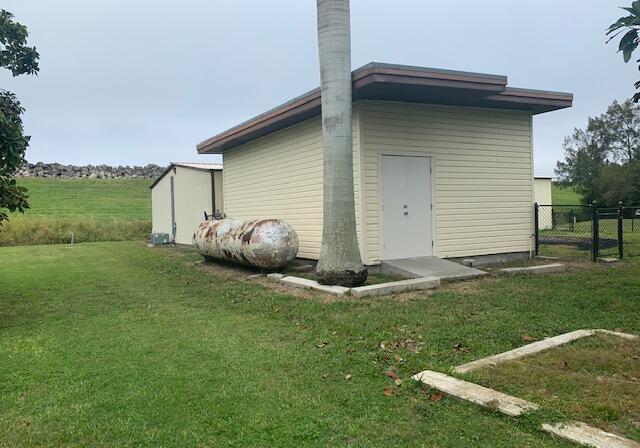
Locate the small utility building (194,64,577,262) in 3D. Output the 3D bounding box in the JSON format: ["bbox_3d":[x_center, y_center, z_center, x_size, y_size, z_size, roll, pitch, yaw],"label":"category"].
[{"bbox_3d":[1.012,-1.060,13.651,6.180,3.900,10.370,-2,1,-29],"label":"small utility building"}]

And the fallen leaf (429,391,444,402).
[{"bbox_3d":[0.790,1.171,3.265,0.103,0.035,0.120,-1,1,13],"label":"fallen leaf"}]

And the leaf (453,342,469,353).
[{"bbox_3d":[1.284,1.128,4.395,0.138,0.050,0.120,-1,1,16],"label":"leaf"}]

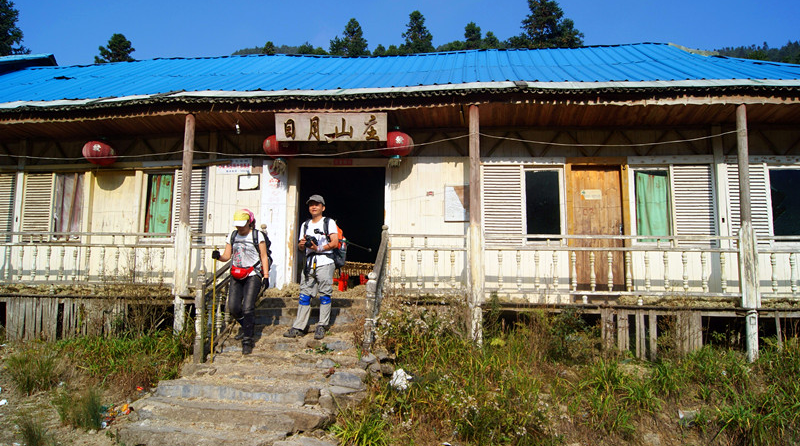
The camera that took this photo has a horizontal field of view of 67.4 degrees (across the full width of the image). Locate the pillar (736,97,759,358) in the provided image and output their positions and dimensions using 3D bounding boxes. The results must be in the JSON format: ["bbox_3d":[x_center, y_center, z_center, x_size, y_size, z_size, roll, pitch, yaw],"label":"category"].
[{"bbox_3d":[4.370,0.119,7.538,0.200,3.234,0.190,0,-7,6],"label":"pillar"}]

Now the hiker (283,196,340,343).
[{"bbox_3d":[-1.063,0.514,7.253,0.580,1.710,0.520,-1,-7,17],"label":"hiker"}]

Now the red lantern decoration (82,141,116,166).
[{"bbox_3d":[-4.595,-1.061,9.193,0.540,0.353,0.540,11,-6,8],"label":"red lantern decoration"}]

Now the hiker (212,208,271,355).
[{"bbox_3d":[-1.756,0.639,6.670,0.580,1.590,0.480,0,-7,8],"label":"hiker"}]

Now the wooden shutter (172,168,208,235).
[{"bbox_3d":[-3.280,-0.259,9.431,0.568,1.192,0.050,0,-7,6],"label":"wooden shutter"}]

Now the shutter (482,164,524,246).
[{"bbox_3d":[1.524,-0.252,8.883,0.599,1.227,0.050,0,-7,6],"label":"shutter"}]

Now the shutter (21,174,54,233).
[{"bbox_3d":[-5.868,-0.239,9.723,0.569,1.139,0.050,0,-7,6],"label":"shutter"}]

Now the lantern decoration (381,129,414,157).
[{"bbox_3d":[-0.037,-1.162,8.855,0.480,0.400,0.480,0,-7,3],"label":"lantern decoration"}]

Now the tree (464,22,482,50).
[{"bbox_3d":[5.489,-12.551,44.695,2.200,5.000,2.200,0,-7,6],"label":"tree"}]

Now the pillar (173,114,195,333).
[{"bbox_3d":[-3.002,-0.012,8.321,0.180,3.070,0.180,0,-7,3],"label":"pillar"}]

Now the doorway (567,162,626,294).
[{"bbox_3d":[3.046,0.111,9.305,0.800,2.070,0.140,0,-7,3],"label":"doorway"}]

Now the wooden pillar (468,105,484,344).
[{"bbox_3d":[1.034,-0.004,8.112,0.190,3.290,0.190,0,-7,3],"label":"wooden pillar"}]

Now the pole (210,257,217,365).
[{"bbox_3d":[-2.004,0.881,6.450,0.030,1.227,0.030,0,-7,6],"label":"pole"}]

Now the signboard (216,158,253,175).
[{"bbox_3d":[-2.605,-0.884,9.431,0.596,0.264,0.025,0,-7,6],"label":"signboard"}]

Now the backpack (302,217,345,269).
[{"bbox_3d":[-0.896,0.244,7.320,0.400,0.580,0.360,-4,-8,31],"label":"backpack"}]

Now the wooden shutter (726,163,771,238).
[{"bbox_3d":[5.361,-0.305,9.233,0.600,1.270,0.070,0,-7,3],"label":"wooden shutter"}]

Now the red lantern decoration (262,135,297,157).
[{"bbox_3d":[-1.768,-1.147,8.882,0.519,0.349,0.519,0,-7,6],"label":"red lantern decoration"}]

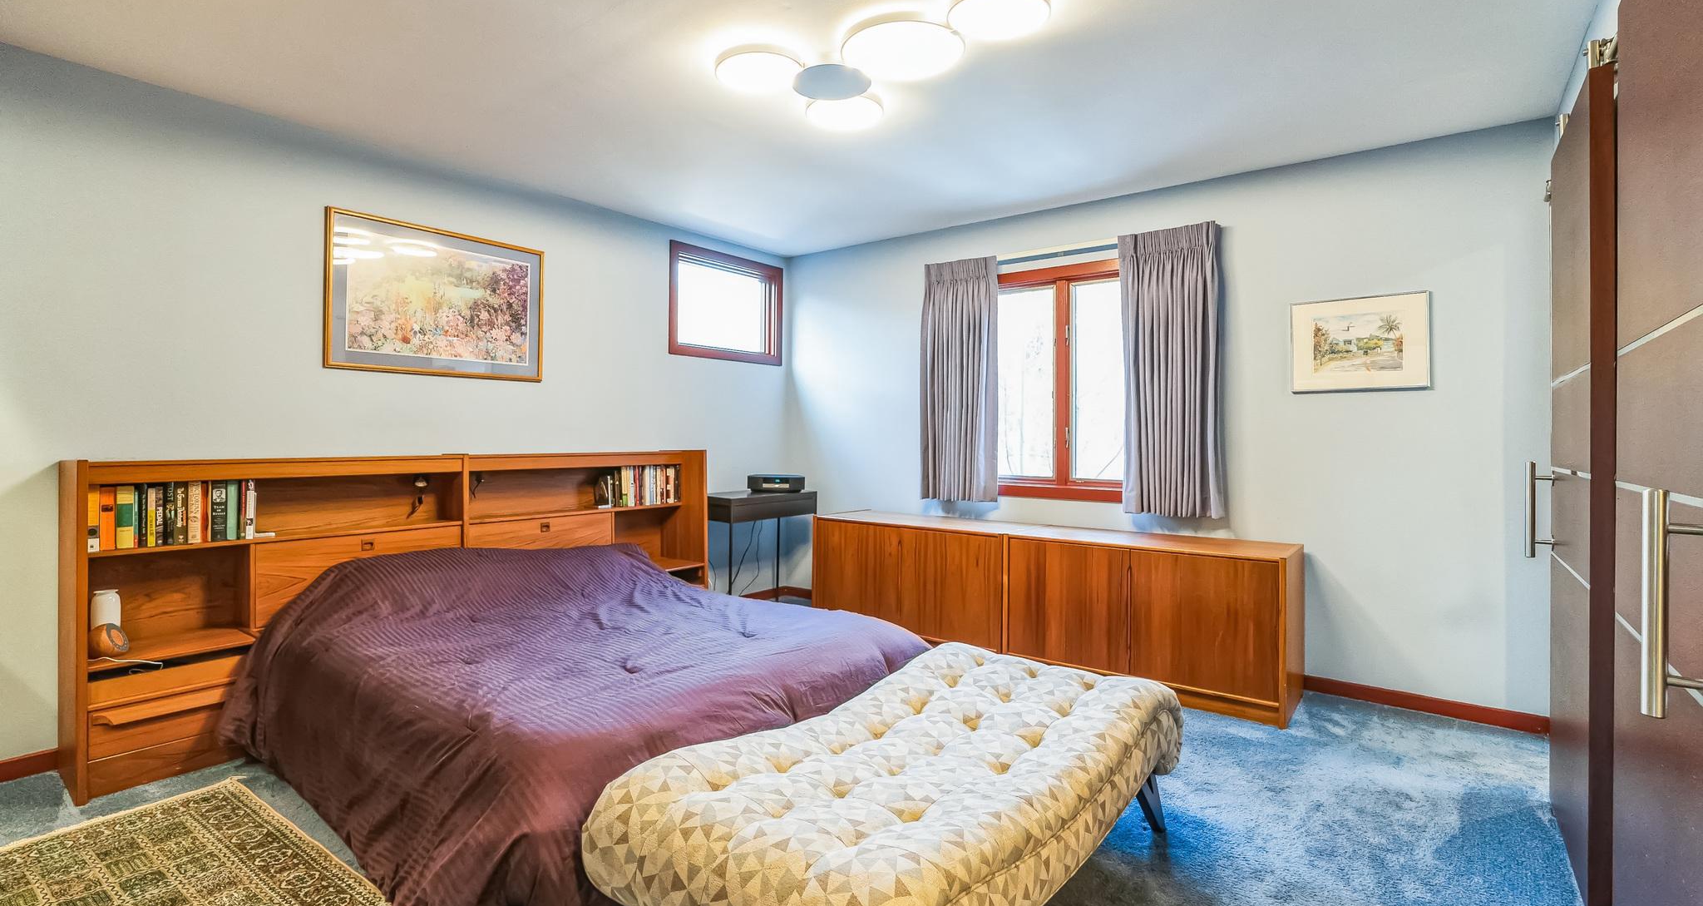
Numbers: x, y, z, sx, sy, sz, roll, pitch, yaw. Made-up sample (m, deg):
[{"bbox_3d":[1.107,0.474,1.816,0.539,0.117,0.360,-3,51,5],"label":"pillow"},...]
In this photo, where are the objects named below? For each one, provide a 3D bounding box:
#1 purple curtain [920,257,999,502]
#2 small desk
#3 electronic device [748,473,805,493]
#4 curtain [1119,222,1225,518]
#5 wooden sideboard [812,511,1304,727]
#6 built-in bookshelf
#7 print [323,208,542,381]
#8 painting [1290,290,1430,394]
[{"bbox_3d":[0.652,-0.422,4.548,0.523,1.426,0.127,1,1,39],"label":"purple curtain"},{"bbox_3d":[-0.626,0.668,5.010,0.380,0.799,0.776,1,1,39],"label":"small desk"},{"bbox_3d":[-0.518,0.209,5.060,0.372,0.108,0.220,0,1,-12],"label":"electronic device"},{"bbox_3d":[1.582,-0.408,3.788,0.512,1.426,0.127,1,1,39],"label":"curtain"},{"bbox_3d":[0.918,0.746,4.050,2.526,0.682,0.540,1,1,39],"label":"wooden sideboard"},{"bbox_3d":[-1.792,0.547,3.480,0.425,1.084,2.536,1,1,39],"label":"built-in bookshelf"},{"bbox_3d":[-1.966,-0.724,3.660,0.030,0.695,1.000,1,1,39],"label":"print"},{"bbox_3d":[2.232,-0.483,3.349,0.523,0.409,0.030,1,1,39],"label":"painting"}]

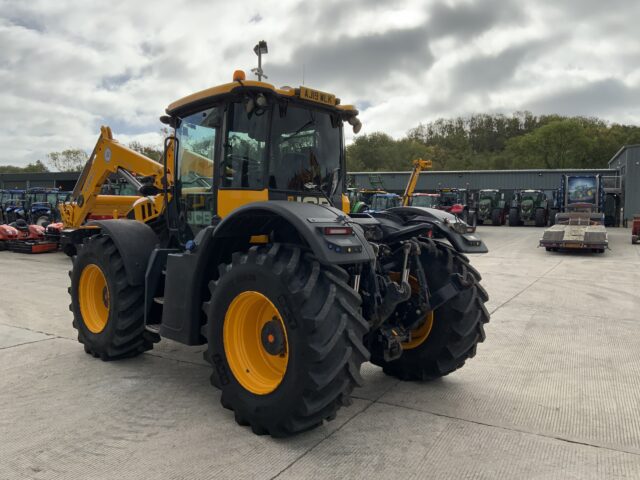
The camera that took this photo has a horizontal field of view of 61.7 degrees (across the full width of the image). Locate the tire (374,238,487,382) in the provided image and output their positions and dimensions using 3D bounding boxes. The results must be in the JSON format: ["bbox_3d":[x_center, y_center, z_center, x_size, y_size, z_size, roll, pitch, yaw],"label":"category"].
[{"bbox_3d":[1.042,0.730,5.968,1.539,1.539,0.599,4,5,44],"label":"tire"}]

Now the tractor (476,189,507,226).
[{"bbox_3d":[14.925,-2.801,47.399,2.600,3.050,4.900,2,4,26],"label":"tractor"}]

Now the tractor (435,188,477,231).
[{"bbox_3d":[10.910,-2.530,43.399,2.600,3.050,4.800,1,4,12],"label":"tractor"}]

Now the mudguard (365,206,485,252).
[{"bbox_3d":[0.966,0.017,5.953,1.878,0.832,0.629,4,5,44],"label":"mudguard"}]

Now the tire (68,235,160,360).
[{"bbox_3d":[-2.586,0.707,6.715,1.493,1.493,0.542,4,5,44],"label":"tire"}]

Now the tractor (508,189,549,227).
[{"bbox_3d":[17.776,-2.670,45.399,2.650,3.050,5.000,2,4,27],"label":"tractor"}]

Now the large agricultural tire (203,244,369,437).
[{"bbox_3d":[-0.335,0.824,4.567,1.539,1.539,0.599,4,5,44],"label":"large agricultural tire"}]

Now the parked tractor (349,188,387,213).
[{"bbox_3d":[3.719,-2.398,41.900,2.500,3.000,4.600,2,4,23],"label":"parked tractor"}]

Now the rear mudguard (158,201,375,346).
[{"bbox_3d":[-0.598,0.357,4.835,2.456,1.421,0.629,4,5,44],"label":"rear mudguard"}]

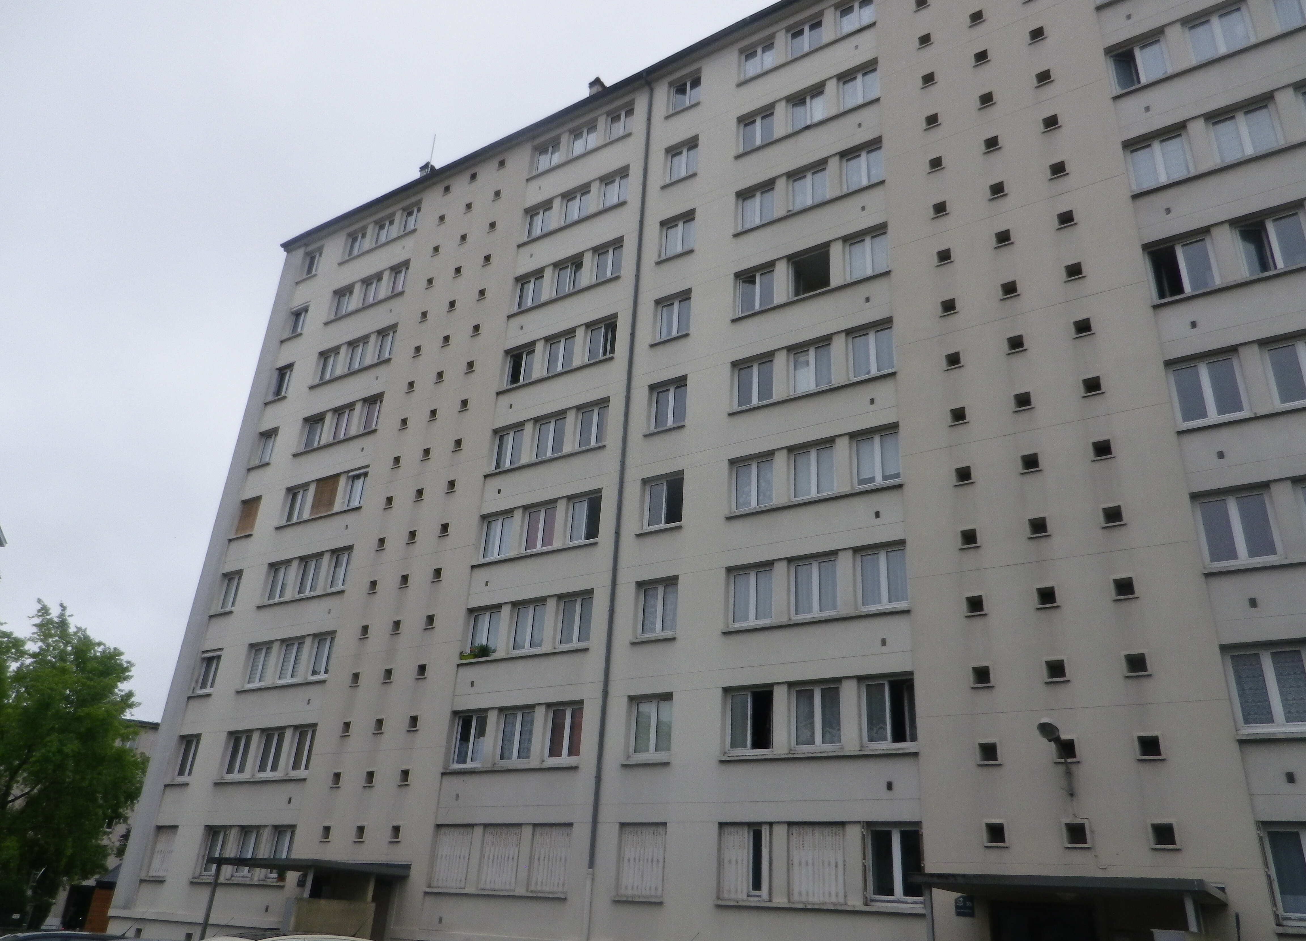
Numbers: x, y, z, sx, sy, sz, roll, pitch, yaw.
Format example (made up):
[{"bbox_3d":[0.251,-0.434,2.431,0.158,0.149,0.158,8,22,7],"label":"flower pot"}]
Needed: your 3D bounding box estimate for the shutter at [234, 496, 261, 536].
[{"bbox_3d":[-14.171,1.628,33.164,1.194,1.287,0.080,-13,-30,31],"label":"shutter"}]

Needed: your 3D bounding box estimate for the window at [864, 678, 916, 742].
[{"bbox_3d":[4.611,4.709,18.381,1.130,1.240,0.120,-13,-29,31],"label":"window"}]

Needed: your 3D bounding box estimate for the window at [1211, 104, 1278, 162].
[{"bbox_3d":[11.764,-6.672,18.688,1.108,1.289,0.140,-13,-30,31],"label":"window"}]

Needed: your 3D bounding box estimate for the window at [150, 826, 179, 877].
[{"bbox_3d":[-14.788,11.575,28.587,1.050,1.387,0.100,-12,-29,31],"label":"window"}]

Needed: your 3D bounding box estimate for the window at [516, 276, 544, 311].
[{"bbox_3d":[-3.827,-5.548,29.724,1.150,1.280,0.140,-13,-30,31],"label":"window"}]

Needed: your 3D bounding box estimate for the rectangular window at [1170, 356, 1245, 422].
[{"bbox_3d":[10.220,-1.484,17.322,1.130,1.240,0.120,-13,-29,31],"label":"rectangular window"}]

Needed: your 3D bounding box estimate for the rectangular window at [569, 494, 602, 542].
[{"bbox_3d":[-1.703,1.266,24.445,1.108,1.289,0.140,-13,-30,31],"label":"rectangular window"}]

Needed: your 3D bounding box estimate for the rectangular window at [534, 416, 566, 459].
[{"bbox_3d":[-2.769,-0.937,26.347,1.167,1.251,0.120,-13,-30,31],"label":"rectangular window"}]

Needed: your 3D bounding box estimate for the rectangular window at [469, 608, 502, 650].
[{"bbox_3d":[-4.355,4.265,24.804,1.224,1.251,0.120,-13,-30,31],"label":"rectangular window"}]

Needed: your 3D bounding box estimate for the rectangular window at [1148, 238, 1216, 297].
[{"bbox_3d":[10.374,-3.966,18.473,1.130,1.240,0.120,-13,-29,31],"label":"rectangular window"}]

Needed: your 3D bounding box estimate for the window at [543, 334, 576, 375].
[{"bbox_3d":[-2.724,-3.377,27.621,1.110,1.251,0.130,-12,-29,31],"label":"window"}]

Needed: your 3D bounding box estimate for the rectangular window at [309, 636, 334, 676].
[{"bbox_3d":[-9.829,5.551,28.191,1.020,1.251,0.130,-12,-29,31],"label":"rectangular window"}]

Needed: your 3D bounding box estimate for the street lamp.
[{"bbox_3d":[6.586,4.672,15.304,0.400,1.080,1.420,-13,-30,31],"label":"street lamp"}]

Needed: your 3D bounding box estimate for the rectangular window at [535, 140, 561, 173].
[{"bbox_3d":[-3.485,-10.357,31.716,1.130,1.320,0.120,-13,-30,31],"label":"rectangular window"}]

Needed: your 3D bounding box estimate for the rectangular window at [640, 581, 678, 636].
[{"bbox_3d":[0.163,3.250,22.031,1.108,1.289,0.140,-13,-30,31],"label":"rectangular window"}]

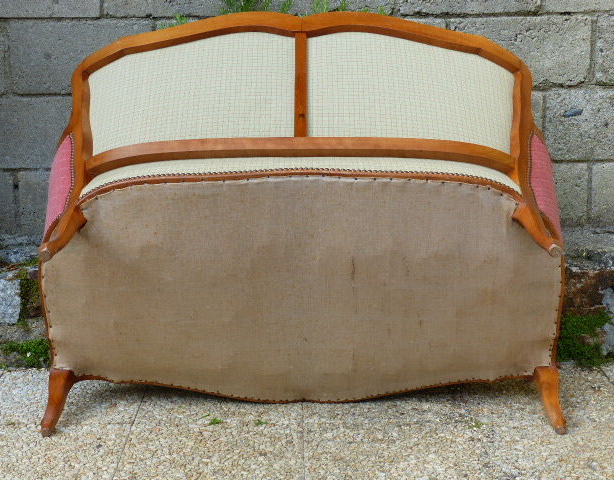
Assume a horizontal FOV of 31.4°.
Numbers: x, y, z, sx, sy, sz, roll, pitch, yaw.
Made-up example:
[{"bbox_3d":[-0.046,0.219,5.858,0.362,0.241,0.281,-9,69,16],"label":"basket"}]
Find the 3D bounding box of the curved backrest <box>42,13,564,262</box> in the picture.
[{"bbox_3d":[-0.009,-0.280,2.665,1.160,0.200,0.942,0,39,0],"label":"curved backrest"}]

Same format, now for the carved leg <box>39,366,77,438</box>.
[{"bbox_3d":[-0.594,0.384,2.635,0.065,0.060,0.195,0,30,0],"label":"carved leg"}]

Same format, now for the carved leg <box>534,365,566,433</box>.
[{"bbox_3d":[0.584,0.384,2.635,0.065,0.060,0.195,0,30,0],"label":"carved leg"}]

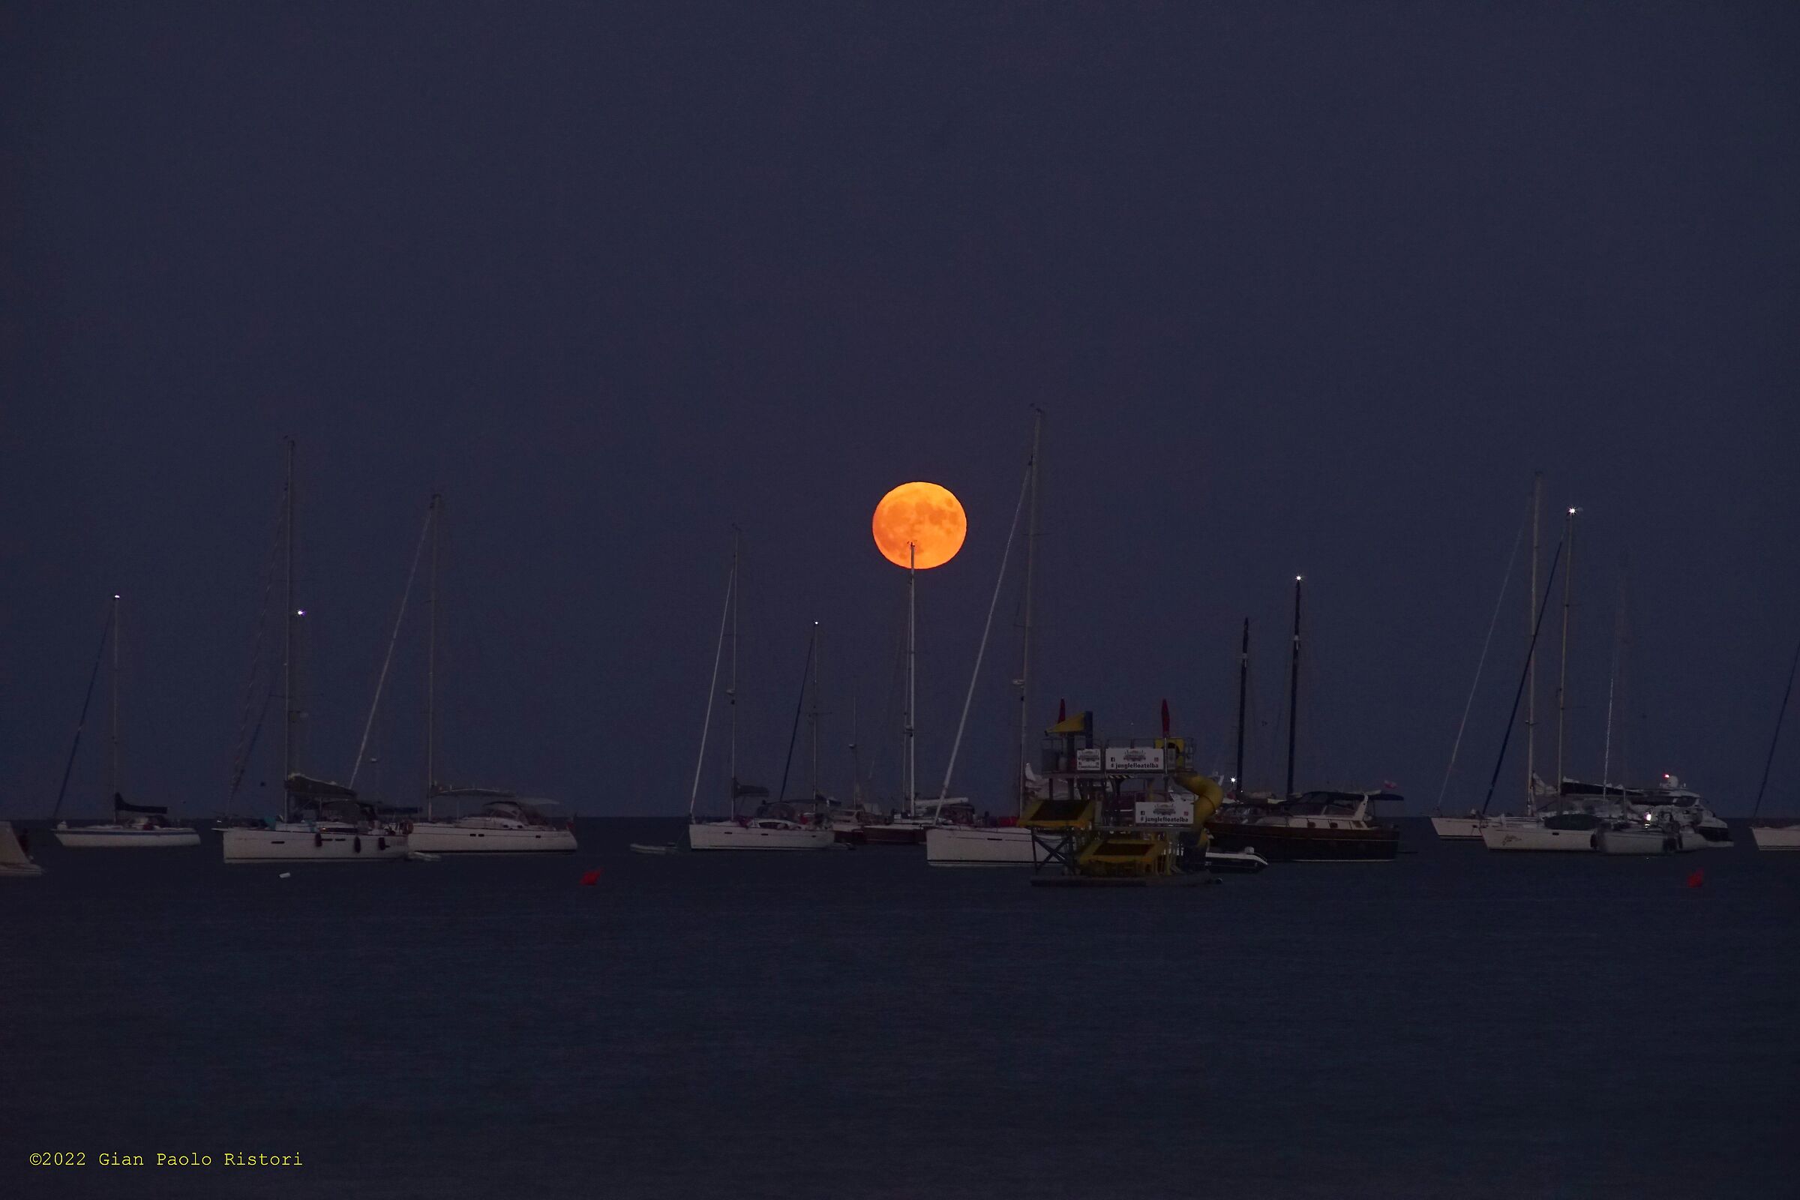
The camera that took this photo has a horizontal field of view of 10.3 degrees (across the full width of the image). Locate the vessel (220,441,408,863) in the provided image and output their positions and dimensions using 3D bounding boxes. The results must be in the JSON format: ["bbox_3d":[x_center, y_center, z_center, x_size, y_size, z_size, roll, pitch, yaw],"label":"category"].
[{"bbox_3d":[-27.379,2.454,456.800,4.200,19.100,13.700,-1,-1,29],"label":"vessel"}]

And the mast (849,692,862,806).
[{"bbox_3d":[-3.247,10.794,717.000,0.700,8.200,0.500,1,-1,-37],"label":"mast"}]

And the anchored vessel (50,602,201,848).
[{"bbox_3d":[-50.107,7.860,645.842,10.800,16.200,3.500,1,-1,-35],"label":"anchored vessel"}]

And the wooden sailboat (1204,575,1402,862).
[{"bbox_3d":[18.395,5.504,463.000,4.000,13.200,12.200,-1,-2,40],"label":"wooden sailboat"}]

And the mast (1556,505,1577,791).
[{"bbox_3d":[37.997,3.128,570.000,0.300,17.100,0.250,4,-2,-40],"label":"mast"}]

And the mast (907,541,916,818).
[{"bbox_3d":[0.856,5.530,692.000,0.250,19.200,0.300,-1,-1,36],"label":"mast"}]

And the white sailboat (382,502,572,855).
[{"bbox_3d":[-24.769,4.176,560.000,14.200,20.000,4.300,1,-1,-28],"label":"white sailboat"}]

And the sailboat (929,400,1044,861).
[{"bbox_3d":[6.356,1.854,463.561,4.500,21.000,15.000,-1,-2,43],"label":"sailboat"}]

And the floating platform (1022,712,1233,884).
[{"bbox_3d":[7.472,6.503,329.000,5.400,5.800,5.200,0,-1,20],"label":"floating platform"}]

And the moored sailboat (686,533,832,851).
[{"bbox_3d":[-8.747,5.258,584.000,4.100,18.800,13.000,-1,-1,33],"label":"moored sailboat"}]

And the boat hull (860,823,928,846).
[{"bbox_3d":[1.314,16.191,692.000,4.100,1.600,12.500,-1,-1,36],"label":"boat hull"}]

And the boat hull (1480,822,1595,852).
[{"bbox_3d":[39.840,13.664,576.663,13.400,1.700,4.100,0,-1,-17],"label":"boat hull"}]

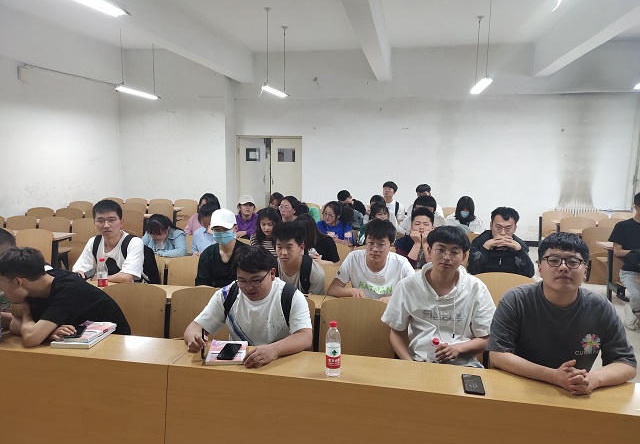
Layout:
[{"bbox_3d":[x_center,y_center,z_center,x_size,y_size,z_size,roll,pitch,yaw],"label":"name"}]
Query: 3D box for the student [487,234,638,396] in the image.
[{"bbox_3d":[1.059,0.727,1.974,0.640,1.360,0.680,3,9,18],"label":"student"}]

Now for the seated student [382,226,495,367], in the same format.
[{"bbox_3d":[0.562,0.683,2.076,0.530,1.330,0.640,2,9,12],"label":"seated student"}]

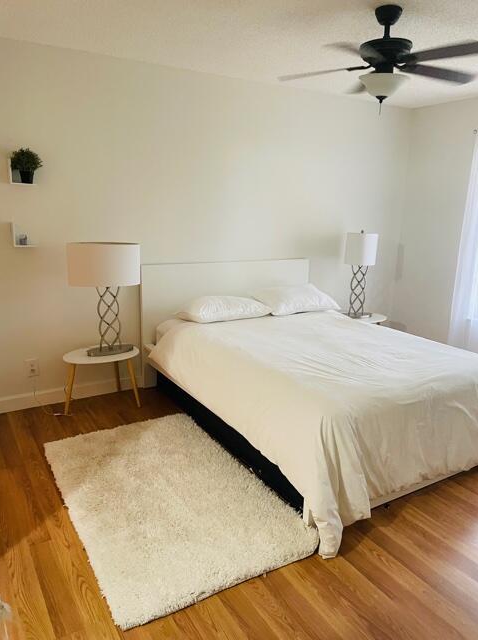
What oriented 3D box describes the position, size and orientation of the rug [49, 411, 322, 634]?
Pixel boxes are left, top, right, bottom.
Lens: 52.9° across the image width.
[{"bbox_3d":[-0.414,0.883,2.572,0.940,0.035,1.510,-6,16,-30],"label":"rug"}]

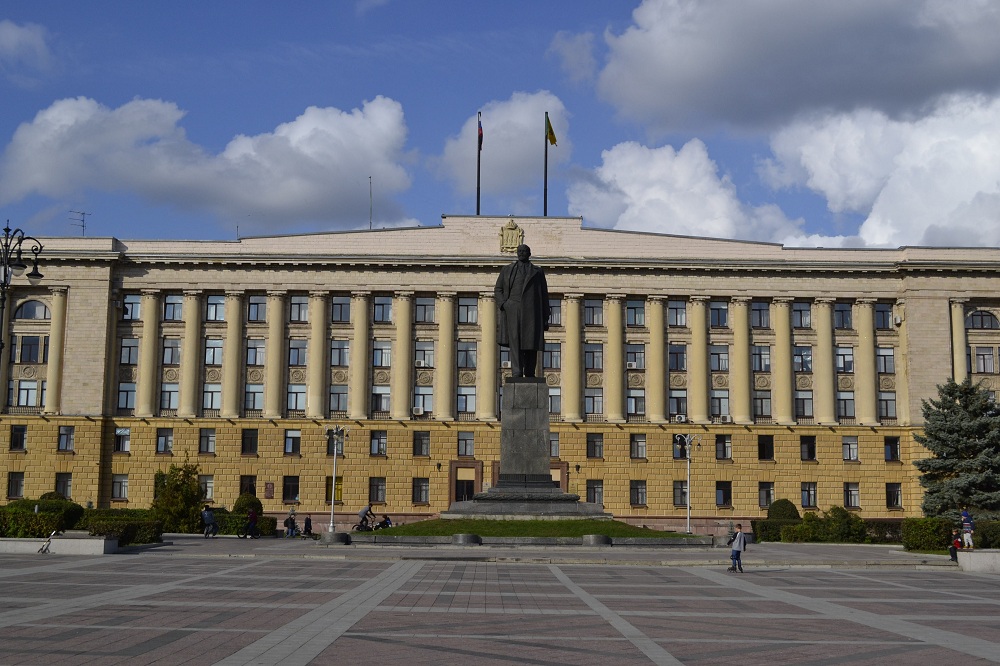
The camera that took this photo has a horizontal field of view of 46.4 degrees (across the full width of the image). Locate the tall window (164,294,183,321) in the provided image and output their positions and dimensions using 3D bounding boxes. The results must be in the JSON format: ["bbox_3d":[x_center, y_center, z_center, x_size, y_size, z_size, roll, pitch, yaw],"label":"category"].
[{"bbox_3d":[-27.122,-2.065,97.112,1.520,2.200,0.250,1,-8,-1],"label":"tall window"}]

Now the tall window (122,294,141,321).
[{"bbox_3d":[-32.222,-2.234,102.183,1.474,2.311,0.250,1,-8,-1],"label":"tall window"}]

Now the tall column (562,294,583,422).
[{"bbox_3d":[6.154,2.099,98.040,1.570,10.774,1.550,0,-8,0],"label":"tall column"}]

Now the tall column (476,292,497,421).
[{"bbox_3d":[-1.029,1.976,96.028,1.600,10.500,1.500,1,-8,-1],"label":"tall column"}]

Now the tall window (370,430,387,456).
[{"bbox_3d":[-9.761,8.980,94.979,1.312,2.031,0.250,1,-8,-1],"label":"tall window"}]

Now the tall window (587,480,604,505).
[{"bbox_3d":[7.513,12.578,92.025,1.262,1.859,0.250,1,-8,0],"label":"tall window"}]

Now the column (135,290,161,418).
[{"bbox_3d":[-29.479,1.697,97.866,1.570,10.748,1.550,0,-8,0],"label":"column"}]

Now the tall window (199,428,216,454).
[{"bbox_3d":[-23.746,8.813,94.901,1.420,2.100,0.250,1,-8,-1],"label":"tall window"}]

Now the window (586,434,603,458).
[{"bbox_3d":[7.557,8.943,92.562,1.270,1.921,0.250,1,-8,0],"label":"window"}]

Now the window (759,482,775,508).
[{"bbox_3d":[21.693,13.106,94.766,1.312,2.007,0.250,1,-8,-1],"label":"window"}]

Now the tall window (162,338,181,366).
[{"bbox_3d":[-27.133,1.582,96.620,1.520,2.200,0.250,1,-8,-1],"label":"tall window"}]

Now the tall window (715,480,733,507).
[{"bbox_3d":[18.193,13.062,94.730,1.312,2.007,0.250,1,-8,-1],"label":"tall window"}]

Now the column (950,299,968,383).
[{"bbox_3d":[37.049,2.367,93.215,1.500,10.374,1.450,1,-8,0],"label":"column"}]

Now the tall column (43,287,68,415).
[{"bbox_3d":[-36.717,1.399,96.447,1.570,10.645,1.550,0,-8,0],"label":"tall column"}]

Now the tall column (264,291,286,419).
[{"bbox_3d":[-18.491,1.792,95.839,1.600,10.500,1.500,1,-8,-1],"label":"tall column"}]

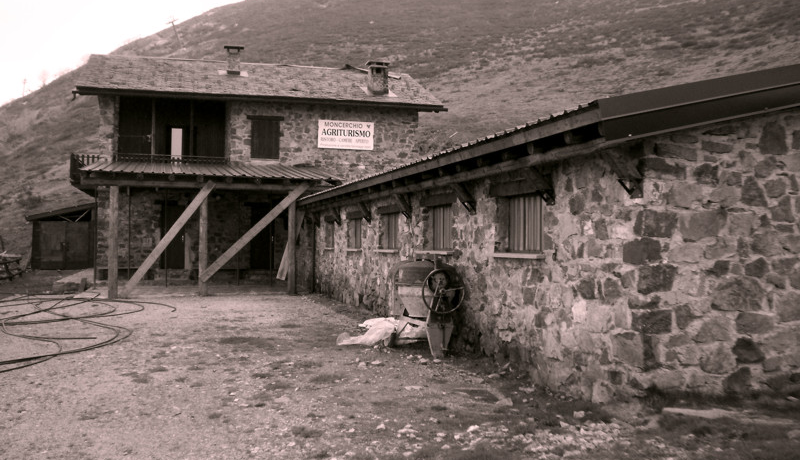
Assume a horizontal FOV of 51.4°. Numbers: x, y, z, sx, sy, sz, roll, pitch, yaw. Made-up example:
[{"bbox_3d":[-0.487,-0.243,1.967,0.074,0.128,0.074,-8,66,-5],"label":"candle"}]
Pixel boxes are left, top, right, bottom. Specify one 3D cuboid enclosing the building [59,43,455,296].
[{"bbox_3d":[-5.109,-2.366,30.462,12.450,8.950,13.000,1,-1,-15],"label":"building"}]

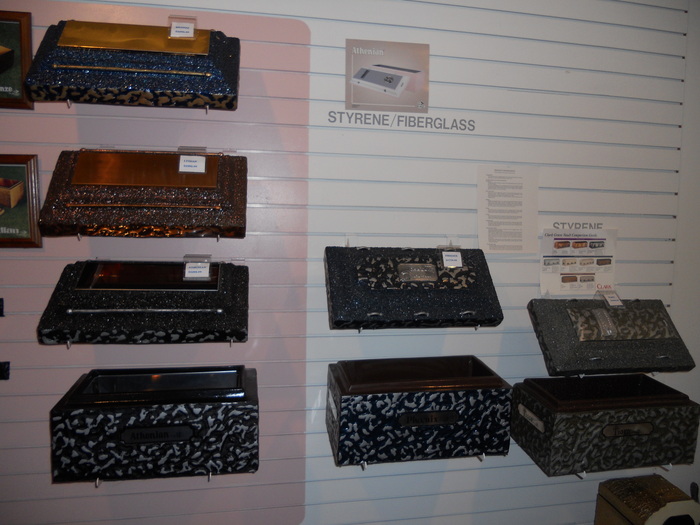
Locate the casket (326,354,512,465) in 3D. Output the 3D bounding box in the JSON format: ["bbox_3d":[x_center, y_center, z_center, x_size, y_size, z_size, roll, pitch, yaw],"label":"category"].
[{"bbox_3d":[0.189,0.417,1.589,0.478,0.206,0.255,0,8,-10],"label":"casket"}]

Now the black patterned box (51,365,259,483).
[{"bbox_3d":[-0.485,0.407,1.443,0.472,0.200,0.275,1,6,-11],"label":"black patterned box"}]

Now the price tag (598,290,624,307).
[{"bbox_3d":[0.855,0.119,1.785,0.070,0.058,0.010,-1,-36,-22],"label":"price tag"}]

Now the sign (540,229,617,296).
[{"bbox_3d":[0.764,-0.001,1.811,0.277,0.216,0.008,0,5,-12],"label":"sign"}]

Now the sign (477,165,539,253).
[{"bbox_3d":[0.507,-0.168,1.740,0.212,0.279,0.006,0,5,-12],"label":"sign"}]

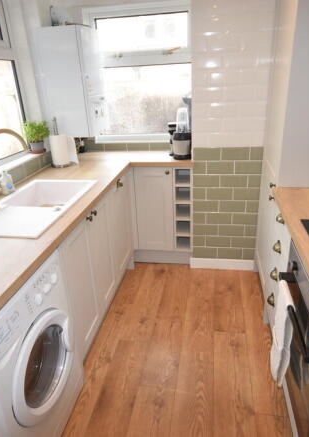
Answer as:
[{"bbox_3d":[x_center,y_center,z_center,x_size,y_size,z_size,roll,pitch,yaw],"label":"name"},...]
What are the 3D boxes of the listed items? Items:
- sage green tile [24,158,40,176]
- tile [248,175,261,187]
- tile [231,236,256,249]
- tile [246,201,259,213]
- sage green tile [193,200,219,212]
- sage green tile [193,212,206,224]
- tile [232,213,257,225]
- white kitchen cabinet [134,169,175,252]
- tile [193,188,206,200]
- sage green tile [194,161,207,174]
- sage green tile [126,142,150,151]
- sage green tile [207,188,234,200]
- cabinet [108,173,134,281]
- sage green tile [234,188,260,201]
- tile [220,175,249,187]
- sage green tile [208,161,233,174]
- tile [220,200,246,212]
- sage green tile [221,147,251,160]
[{"bbox_3d":[-0.844,-0.364,2.266,0.009,0.097,0.198,1,24,10],"label":"sage green tile"},{"bbox_3d":[0.734,-0.269,2.385,0.096,0.098,0.010,1,24,11],"label":"tile"},{"bbox_3d":[0.720,0.196,2.636,0.200,0.100,0.009,1,24,10],"label":"tile"},{"bbox_3d":[0.736,-0.085,2.458,0.090,0.099,0.010,2,24,10],"label":"tile"},{"bbox_3d":[0.401,-0.091,2.521,0.193,0.099,0.010,2,24,10],"label":"sage green tile"},{"bbox_3d":[0.356,0.001,2.581,0.095,0.098,0.010,1,24,11],"label":"sage green tile"},{"bbox_3d":[0.709,0.009,2.554,0.200,0.100,0.009,1,24,10],"label":"tile"},{"bbox_3d":[0.034,-0.132,2.777,0.300,0.710,0.380,1,24,11],"label":"white kitchen cabinet"},{"bbox_3d":[0.351,-0.188,2.535,0.098,0.100,0.009,1,24,10],"label":"tile"},{"bbox_3d":[0.338,-0.374,2.406,0.091,0.099,0.010,2,24,10],"label":"sage green tile"},{"bbox_3d":[-0.137,-0.611,2.813,0.197,0.070,0.010,2,24,10],"label":"sage green tile"},{"bbox_3d":[0.500,-0.184,2.508,0.200,0.100,0.009,1,24,10],"label":"sage green tile"},{"bbox_3d":[-0.504,0.061,2.402,0.560,0.700,0.440,1,24,11],"label":"cabinet"},{"bbox_3d":[0.693,-0.179,2.458,0.192,0.100,0.009,1,24,10],"label":"sage green tile"},{"bbox_3d":[0.586,-0.272,2.412,0.199,0.098,0.010,1,24,11],"label":"tile"},{"bbox_3d":[0.481,-0.367,2.390,0.199,0.098,0.010,1,24,11],"label":"sage green tile"},{"bbox_3d":[0.601,-0.087,2.516,0.199,0.100,0.009,1,24,10],"label":"tile"},{"bbox_3d":[0.575,-0.455,2.332,0.199,0.098,0.010,1,24,11],"label":"sage green tile"}]

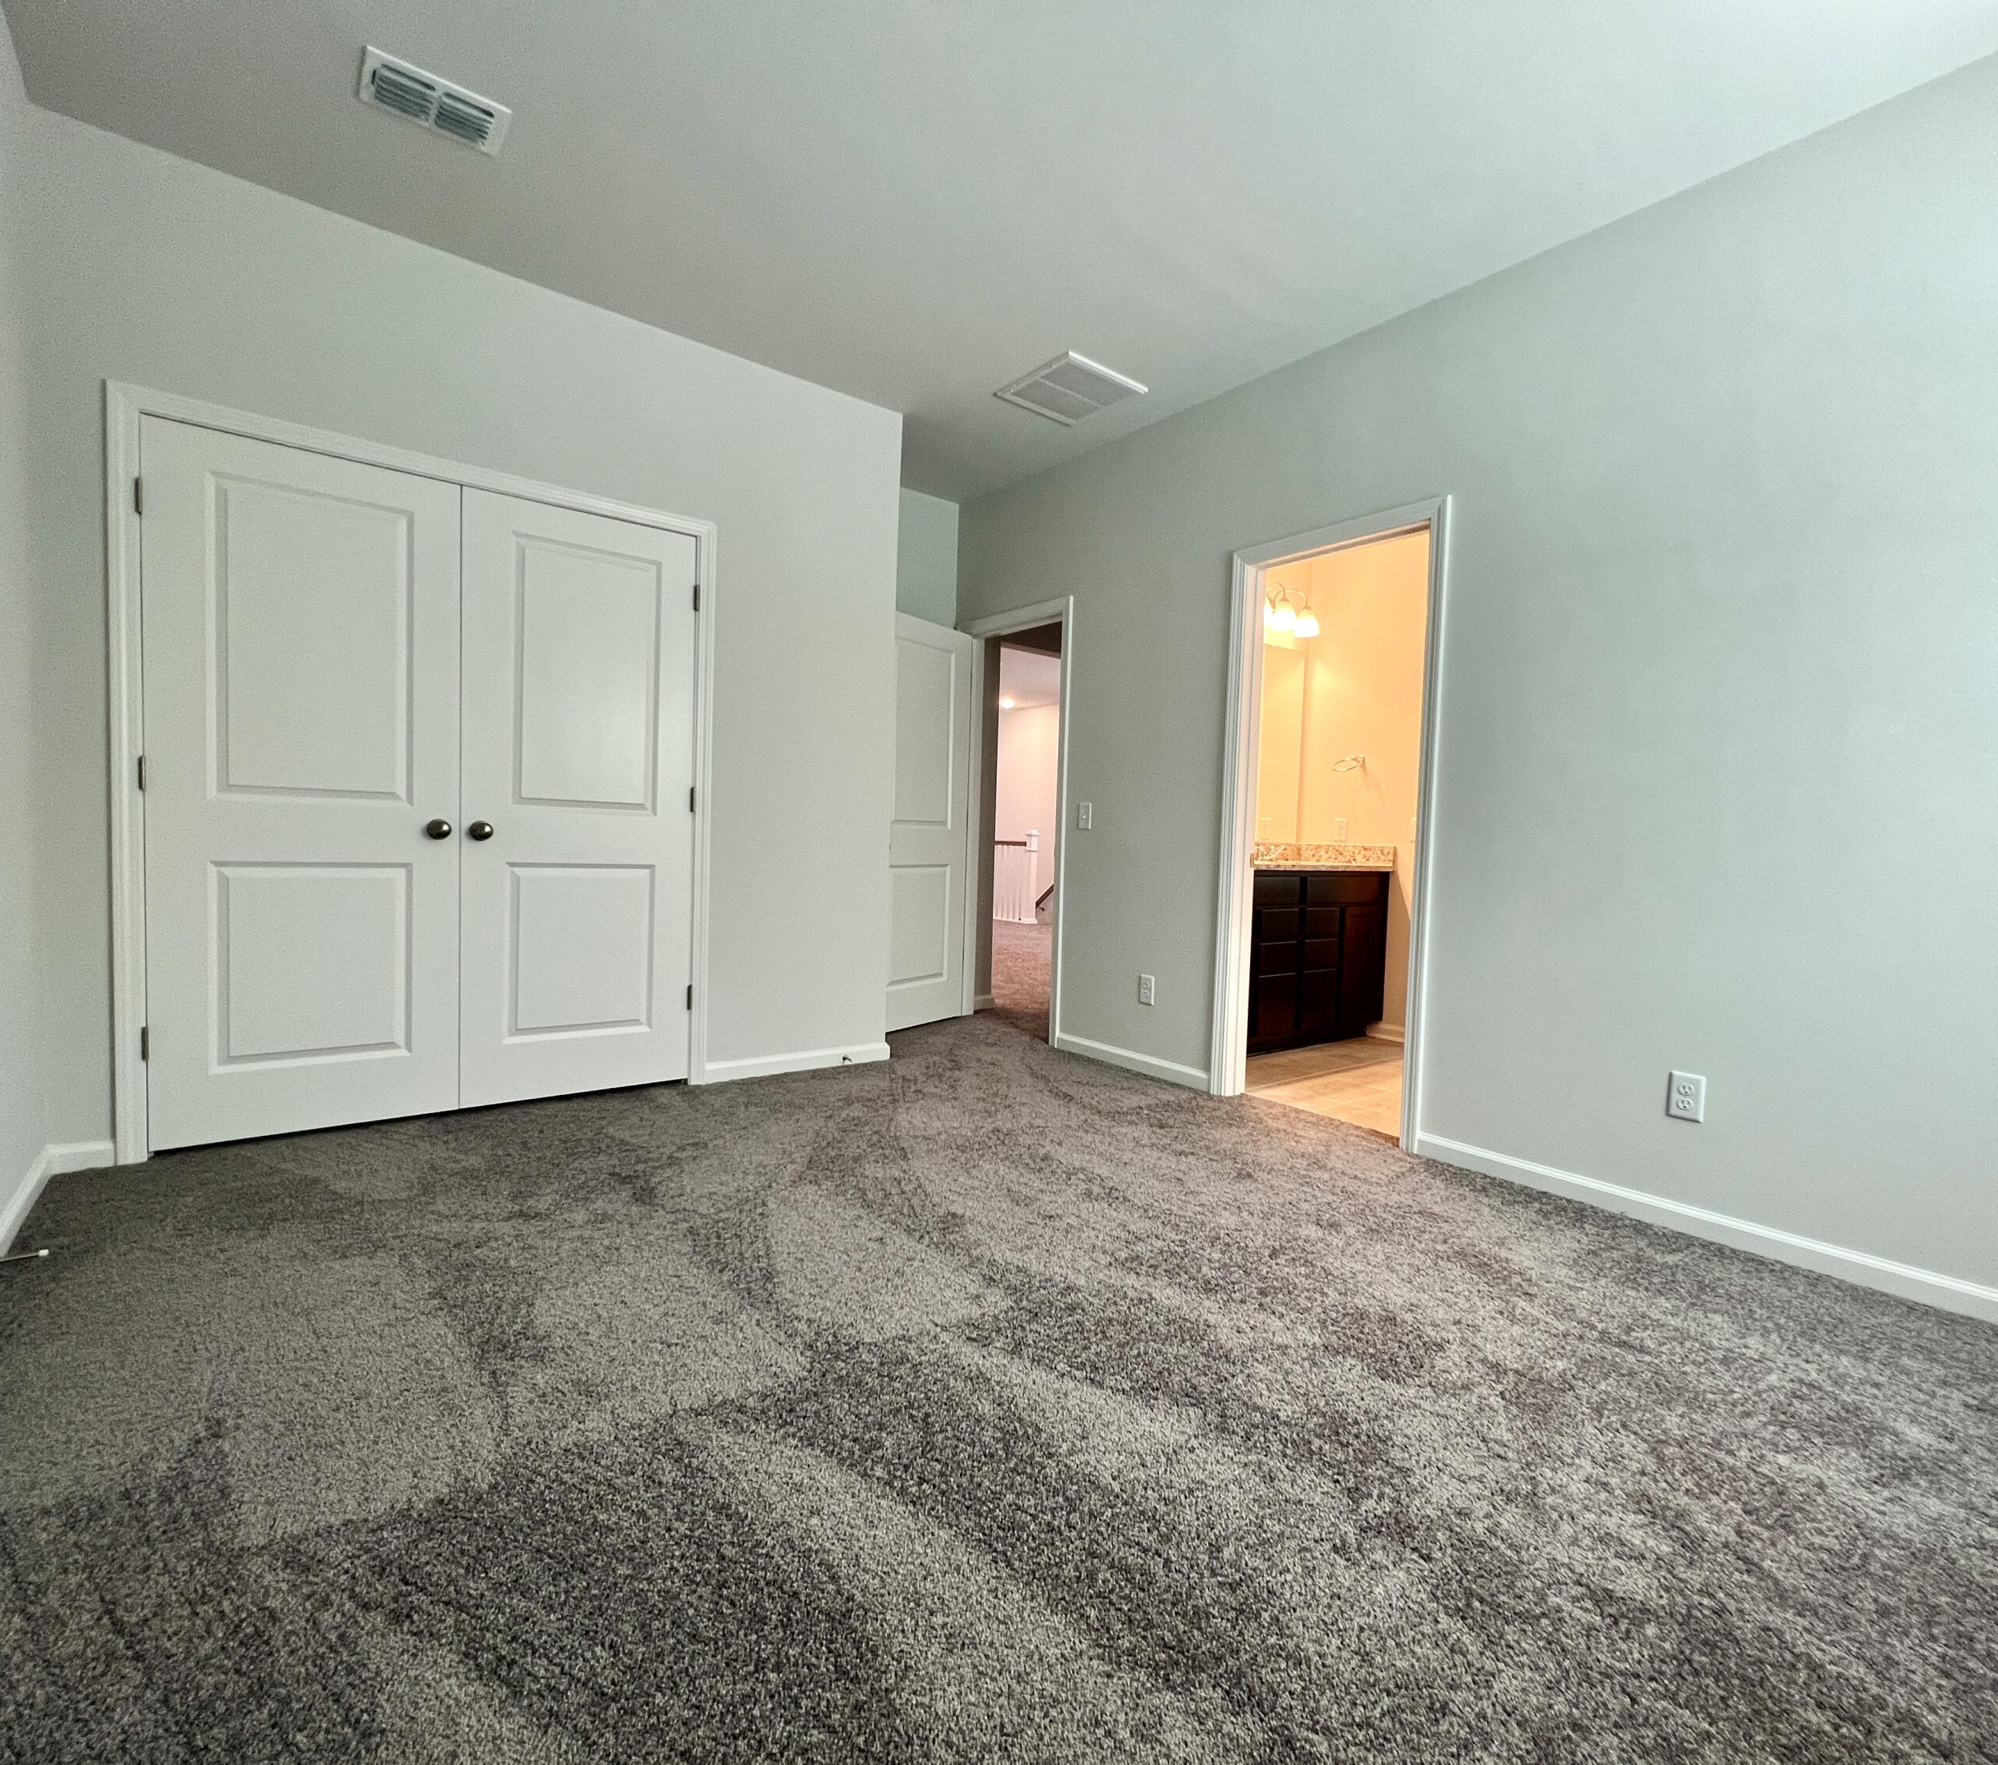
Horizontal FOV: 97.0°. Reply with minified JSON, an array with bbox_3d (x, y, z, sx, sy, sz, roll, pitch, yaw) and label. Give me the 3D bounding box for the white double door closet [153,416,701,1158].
[{"bbox_3d":[-1.752,-0.258,2.882,1.498,2.037,0.060,0,3,-36],"label":"white double door closet"}]

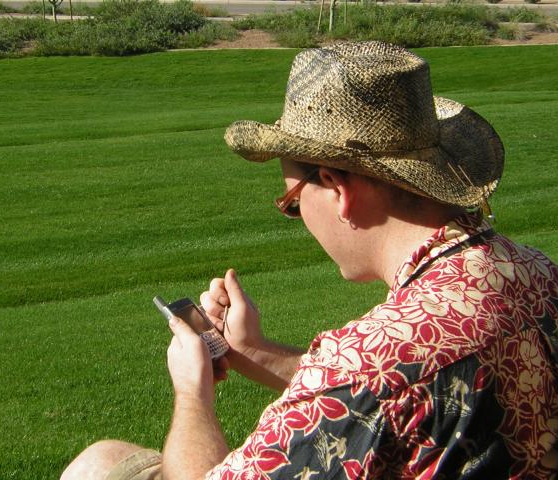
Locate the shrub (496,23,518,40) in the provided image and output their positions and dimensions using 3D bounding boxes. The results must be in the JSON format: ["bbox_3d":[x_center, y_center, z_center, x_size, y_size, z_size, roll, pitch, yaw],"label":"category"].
[{"bbox_3d":[5.516,-5.056,26.000,0.530,0.440,0.500,0,14,0],"label":"shrub"}]

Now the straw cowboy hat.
[{"bbox_3d":[0.104,-0.157,1.350,0.370,0.150,0.300,17,22,34],"label":"straw cowboy hat"}]

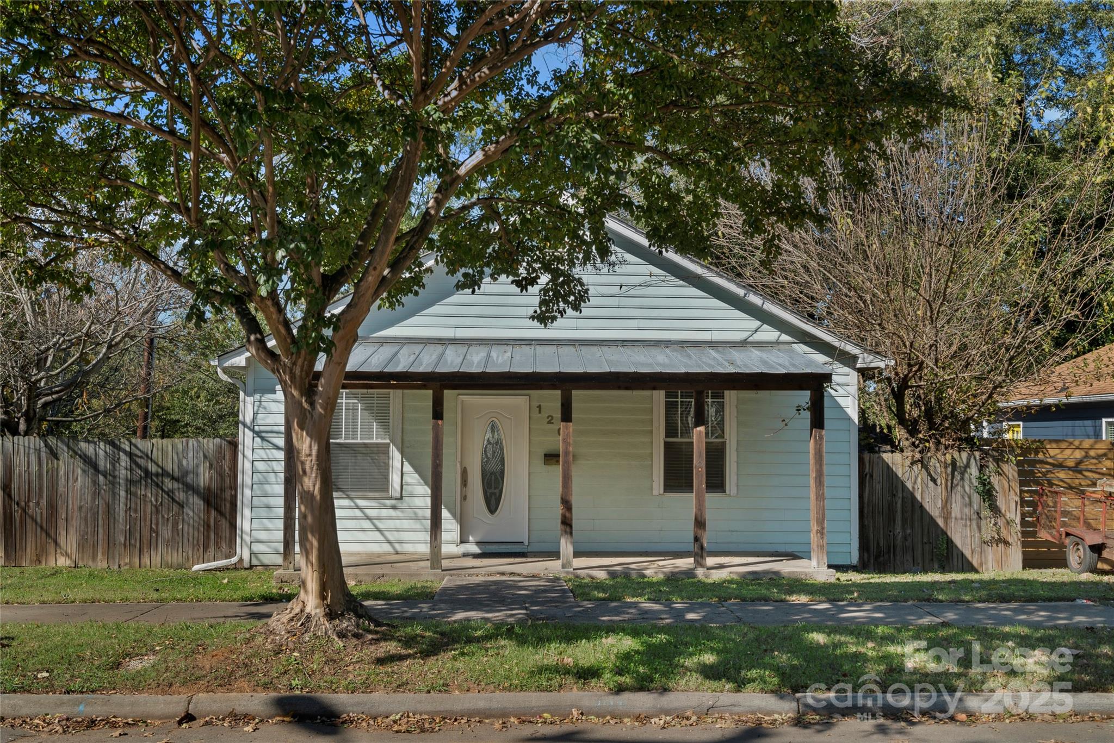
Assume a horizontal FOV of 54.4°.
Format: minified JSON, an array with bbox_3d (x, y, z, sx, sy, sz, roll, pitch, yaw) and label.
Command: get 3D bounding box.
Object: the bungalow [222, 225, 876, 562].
[{"bbox_3d":[-0.208,0.320,19.228,9.550,5.400,11.500,1,-3,-3],"label":"bungalow"}]

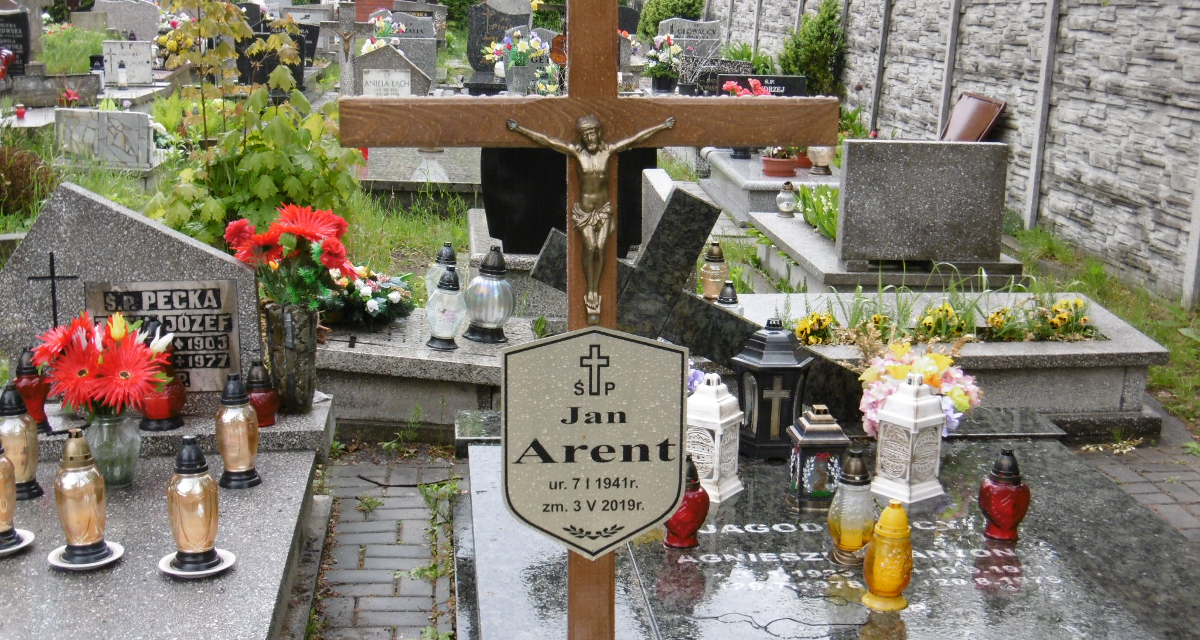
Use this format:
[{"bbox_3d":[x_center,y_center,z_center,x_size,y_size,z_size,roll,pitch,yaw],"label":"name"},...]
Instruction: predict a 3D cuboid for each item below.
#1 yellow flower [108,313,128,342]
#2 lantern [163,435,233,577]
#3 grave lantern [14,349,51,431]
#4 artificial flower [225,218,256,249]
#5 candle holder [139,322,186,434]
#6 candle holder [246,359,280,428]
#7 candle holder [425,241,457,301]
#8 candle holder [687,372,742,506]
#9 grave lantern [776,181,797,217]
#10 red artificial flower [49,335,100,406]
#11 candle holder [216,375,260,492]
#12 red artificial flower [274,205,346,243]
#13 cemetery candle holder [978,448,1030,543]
[{"bbox_3d":[-1.346,0.020,4.932,0.058,0.082,0.052,-3,12,-15],"label":"yellow flower"},{"bbox_3d":[-0.948,0.424,4.110,0.163,0.317,0.163,-2,12,-5],"label":"lantern"},{"bbox_3d":[-1.700,0.208,5.297,0.113,0.246,0.102,-8,12,-17],"label":"grave lantern"},{"bbox_3d":[-1.015,-0.244,4.978,0.084,0.084,0.078,2,11,6],"label":"artificial flower"},{"bbox_3d":[-1.279,0.153,5.116,0.139,0.316,0.139,-2,12,-5],"label":"candle holder"},{"bbox_3d":[-0.981,0.209,5.149,0.099,0.192,0.099,-2,12,-5],"label":"candle holder"},{"bbox_3d":[-0.596,-0.152,6.710,0.150,0.291,0.150,3,12,-6],"label":"candle holder"},{"bbox_3d":[0.311,0.324,5.063,0.155,0.350,0.155,7,13,30],"label":"candle holder"},{"bbox_3d":[1.000,-0.652,9.467,0.116,0.177,0.116,0,12,-5],"label":"grave lantern"},{"bbox_3d":[-1.292,0.130,4.400,0.167,0.176,0.078,-1,11,-6],"label":"red artificial flower"},{"bbox_3d":[-0.921,0.277,4.497,0.112,0.284,0.112,1,11,0],"label":"candle holder"},{"bbox_3d":[-0.817,-0.272,4.978,0.196,0.103,0.167,-1,11,-6],"label":"red artificial flower"},{"bbox_3d":[0.961,0.411,4.185,0.123,0.221,0.117,0,12,-5],"label":"cemetery candle holder"}]

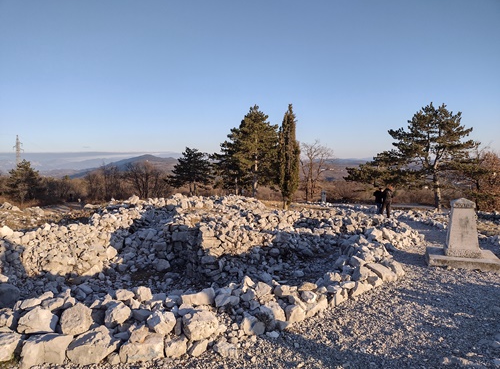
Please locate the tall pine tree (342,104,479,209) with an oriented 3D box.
[{"bbox_3d":[11.523,-1.974,28.000,9.480,7.680,7.500,0,4,0],"label":"tall pine tree"}]

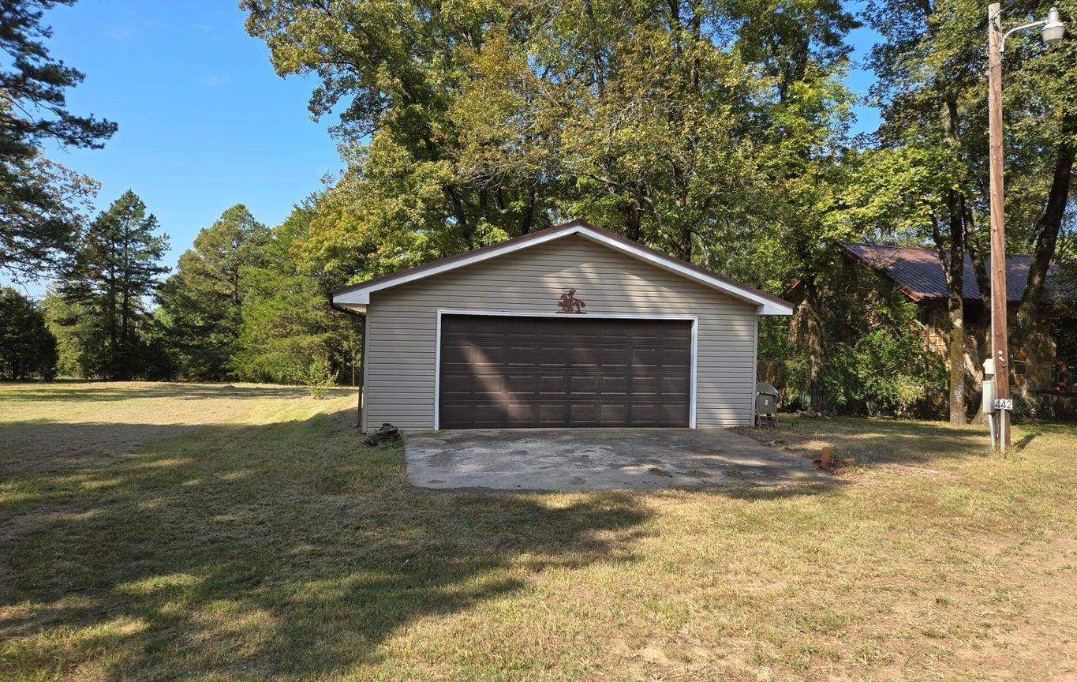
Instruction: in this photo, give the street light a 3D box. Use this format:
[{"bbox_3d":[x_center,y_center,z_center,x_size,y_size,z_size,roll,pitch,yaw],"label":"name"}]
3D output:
[{"bbox_3d":[7.397,-1.744,10.772,1.000,6.775,0.340,-1,1,26],"label":"street light"}]

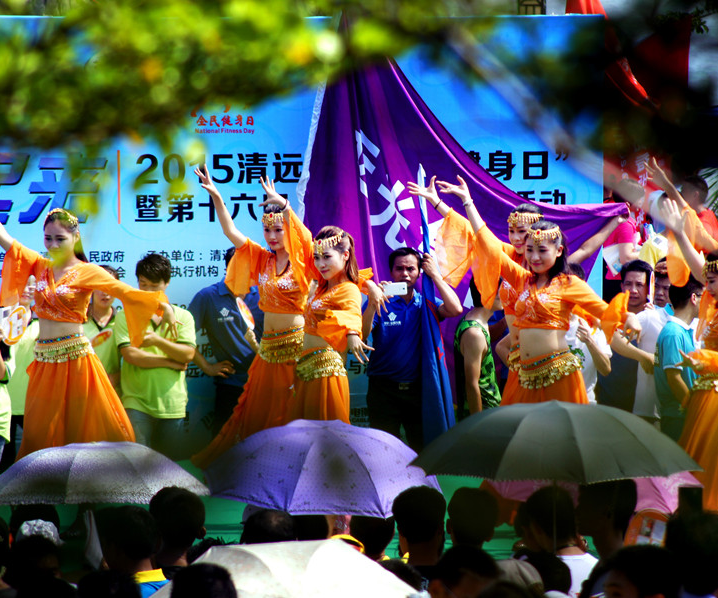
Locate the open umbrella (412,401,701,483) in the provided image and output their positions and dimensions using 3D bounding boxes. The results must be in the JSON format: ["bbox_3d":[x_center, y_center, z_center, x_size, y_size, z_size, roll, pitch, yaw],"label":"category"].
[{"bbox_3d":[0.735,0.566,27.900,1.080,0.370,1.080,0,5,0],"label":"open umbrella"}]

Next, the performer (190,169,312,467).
[{"bbox_3d":[-0.544,0.235,38.000,0.620,1.780,0.500,2,5,20],"label":"performer"}]

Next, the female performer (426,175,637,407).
[{"bbox_3d":[0.877,0.274,37.500,1.000,1.760,0.500,2,5,25],"label":"female performer"}]

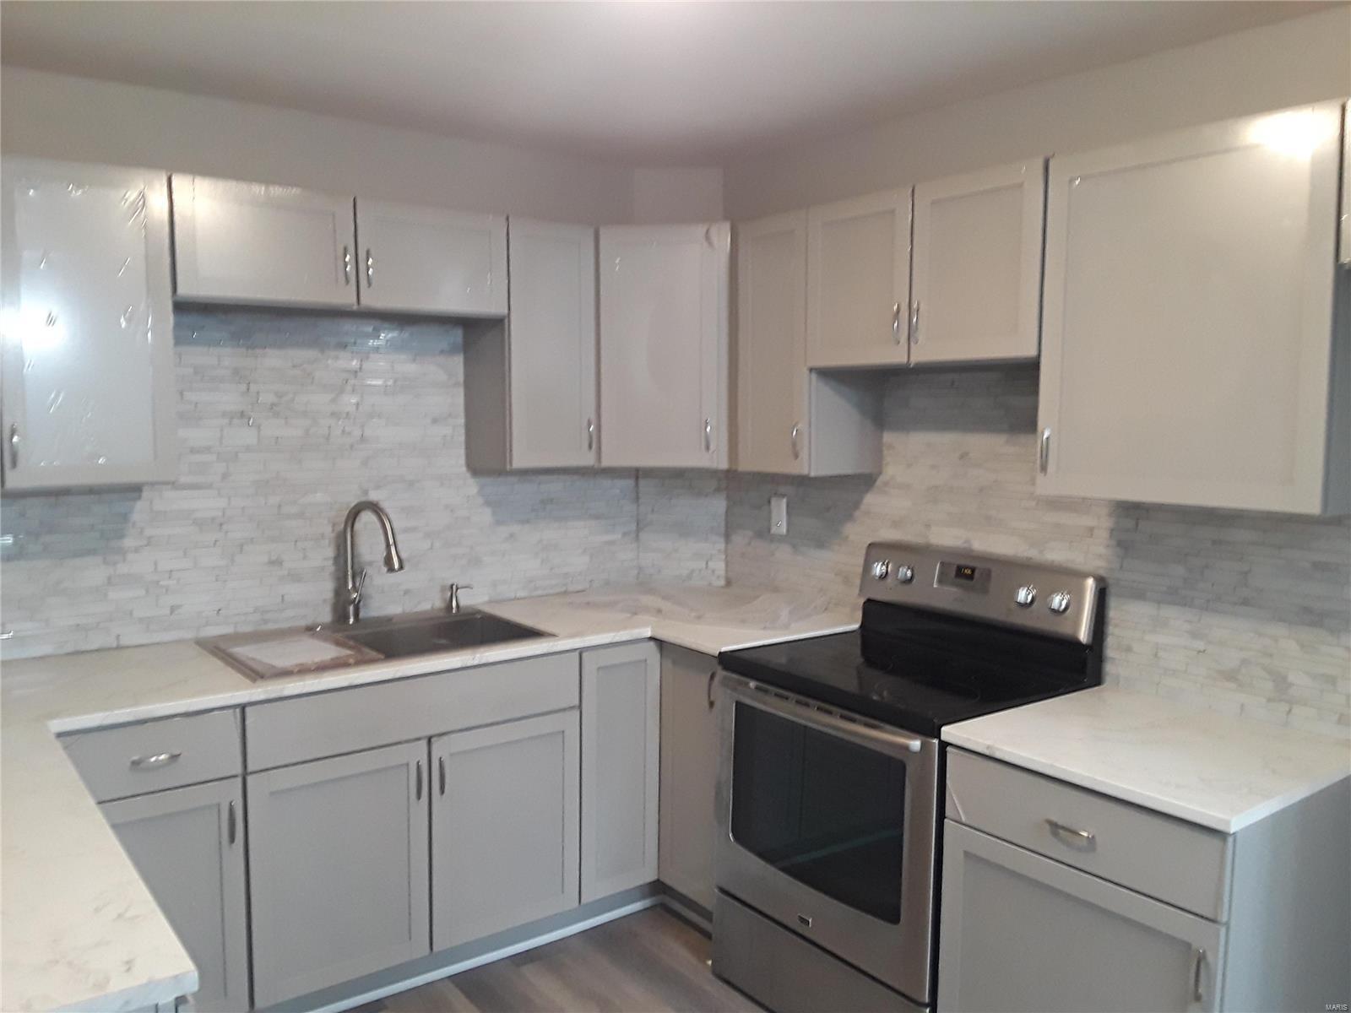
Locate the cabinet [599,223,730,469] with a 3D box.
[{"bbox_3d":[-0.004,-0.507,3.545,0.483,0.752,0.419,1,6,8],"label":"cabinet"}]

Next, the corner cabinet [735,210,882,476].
[{"bbox_3d":[0.407,-0.474,3.263,0.323,0.752,0.312,-4,7,-35],"label":"corner cabinet"}]

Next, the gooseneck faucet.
[{"bbox_3d":[-0.872,0.169,3.183,0.249,0.368,0.076,5,7,36],"label":"gooseneck faucet"}]

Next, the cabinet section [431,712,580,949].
[{"bbox_3d":[-0.638,0.869,3.289,0.460,0.584,0.600,-4,7,-35],"label":"cabinet section"}]

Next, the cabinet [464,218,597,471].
[{"bbox_3d":[-0.447,-0.495,3.396,0.307,0.752,0.318,-4,7,-35],"label":"cabinet"}]

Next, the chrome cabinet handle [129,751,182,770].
[{"bbox_3d":[-1.147,0.560,2.417,0.107,0.015,0.027,-4,7,-35],"label":"chrome cabinet handle"}]

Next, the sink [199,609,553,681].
[{"bbox_3d":[-0.819,0.462,3.062,0.838,0.203,0.549,-4,7,-35],"label":"sink"}]

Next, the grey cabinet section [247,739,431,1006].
[{"bbox_3d":[-1.012,0.894,3.023,0.459,0.584,0.600,-4,7,-35],"label":"grey cabinet section"}]

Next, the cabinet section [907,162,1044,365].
[{"bbox_3d":[0.847,-0.581,2.732,0.310,0.450,0.400,-4,7,-35],"label":"cabinet section"}]

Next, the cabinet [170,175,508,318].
[{"bbox_3d":[-0.936,-0.686,3.027,0.899,0.302,0.318,-4,7,-35],"label":"cabinet"}]

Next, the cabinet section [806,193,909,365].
[{"bbox_3d":[0.620,-0.614,3.049,0.310,0.450,0.382,-4,7,-35],"label":"cabinet section"}]

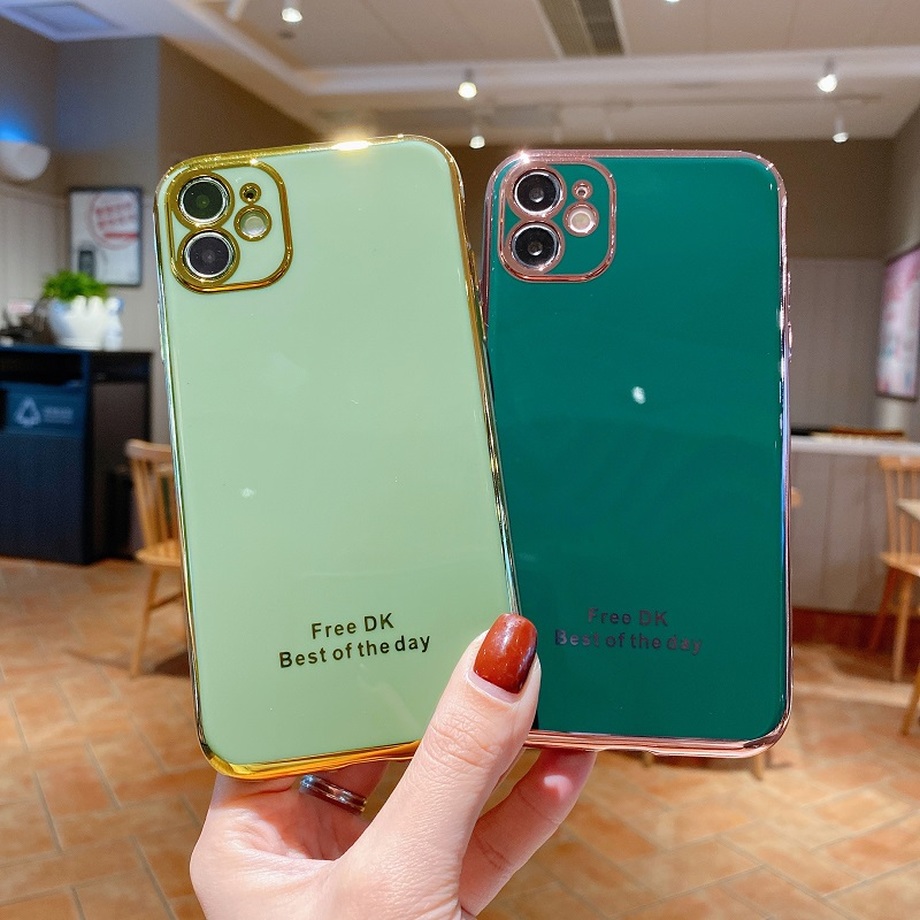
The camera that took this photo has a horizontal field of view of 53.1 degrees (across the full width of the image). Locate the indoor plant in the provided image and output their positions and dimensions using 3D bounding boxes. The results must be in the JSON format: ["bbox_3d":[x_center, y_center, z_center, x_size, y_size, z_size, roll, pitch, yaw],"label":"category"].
[{"bbox_3d":[-2.157,-0.858,5.250,0.400,0.430,0.350,4,6,15],"label":"indoor plant"}]

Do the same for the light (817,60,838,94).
[{"bbox_3d":[2.234,-2.325,5.600,0.120,0.190,0.120,4,6,15],"label":"light"}]

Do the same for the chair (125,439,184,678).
[{"bbox_3d":[-0.858,0.352,3.368,0.470,0.820,0.500,4,6,22],"label":"chair"}]

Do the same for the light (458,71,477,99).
[{"bbox_3d":[0.051,-2.520,6.200,0.110,0.185,0.110,4,6,15],"label":"light"}]

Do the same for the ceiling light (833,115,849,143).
[{"bbox_3d":[2.684,-2.339,6.500,0.105,0.195,0.105,4,6,15],"label":"ceiling light"}]

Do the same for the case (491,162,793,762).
[{"bbox_3d":[0.044,-0.006,0.241,0.079,0.155,0.011,2,-8,4],"label":"case"}]

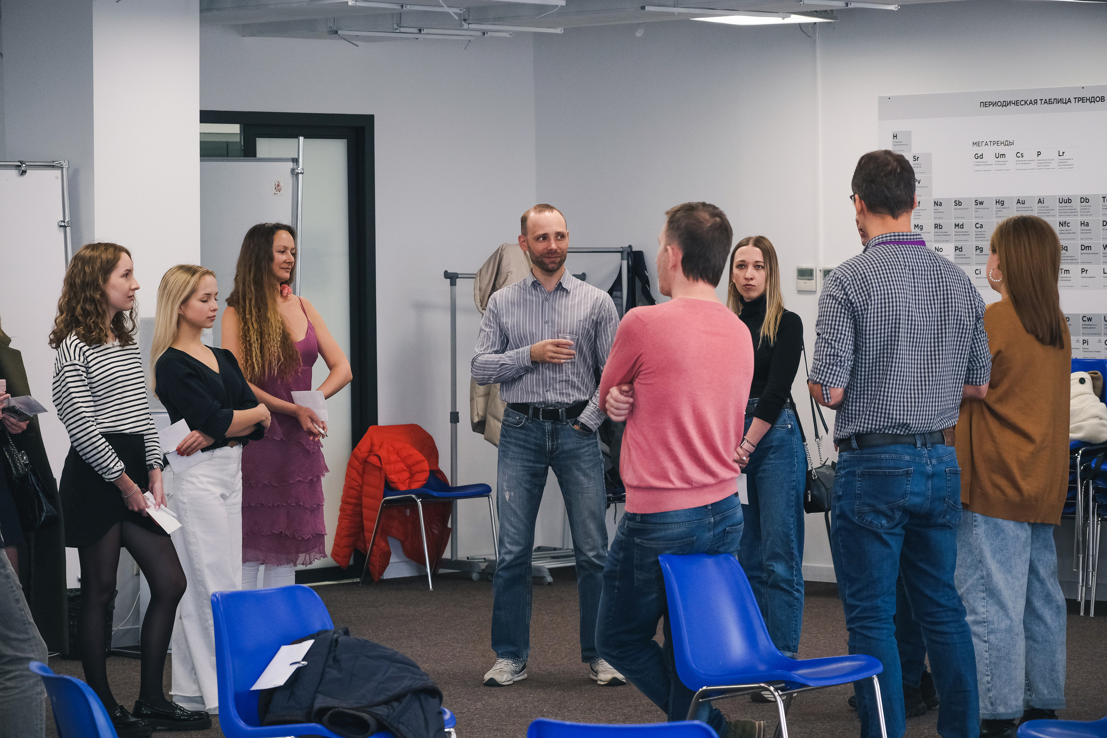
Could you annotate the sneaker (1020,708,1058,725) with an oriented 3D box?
[{"bbox_3d":[1.594,1.129,10.617,0.100,0.120,0.260,-1,2,-19],"label":"sneaker"}]

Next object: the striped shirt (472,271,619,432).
[{"bbox_3d":[-0.028,-0.068,12.097,0.550,0.610,0.340,-1,2,2],"label":"striped shirt"}]

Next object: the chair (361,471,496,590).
[{"bbox_3d":[-0.610,0.644,15.632,0.520,0.780,0.520,1,3,40],"label":"chair"}]

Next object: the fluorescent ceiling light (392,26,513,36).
[{"bbox_3d":[-0.441,-1.498,14.314,0.720,0.045,0.045,-3,3,-44],"label":"fluorescent ceiling light"}]

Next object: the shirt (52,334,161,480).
[{"bbox_3d":[-1.520,0.129,10.988,0.310,0.500,0.400,1,2,34],"label":"shirt"}]

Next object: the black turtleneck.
[{"bbox_3d":[0.718,-0.036,11.579,0.410,0.480,0.290,0,2,30],"label":"black turtleneck"}]

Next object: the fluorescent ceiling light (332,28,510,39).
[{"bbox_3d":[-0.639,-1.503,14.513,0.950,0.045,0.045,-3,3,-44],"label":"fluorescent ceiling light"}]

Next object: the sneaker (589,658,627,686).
[{"bbox_3d":[0.202,1.118,12.093,0.110,0.115,0.300,-1,2,-9],"label":"sneaker"}]

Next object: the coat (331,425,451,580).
[{"bbox_3d":[-0.760,0.633,15.700,0.400,0.740,0.610,1,3,40],"label":"coat"}]

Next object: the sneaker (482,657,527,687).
[{"bbox_3d":[-0.178,1.122,12.129,0.110,0.115,0.300,0,2,19],"label":"sneaker"}]

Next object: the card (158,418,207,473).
[{"bbox_3d":[-1.284,0.266,11.171,0.110,0.165,0.008,-25,-3,8],"label":"card"}]

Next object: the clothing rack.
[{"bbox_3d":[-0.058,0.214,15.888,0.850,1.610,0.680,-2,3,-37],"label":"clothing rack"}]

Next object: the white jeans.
[{"bbox_3d":[-1.231,0.740,11.392,0.280,0.940,0.350,1,3,44],"label":"white jeans"}]

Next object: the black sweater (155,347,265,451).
[{"bbox_3d":[-1.205,0.104,11.338,0.280,0.380,0.410,1,3,42],"label":"black sweater"}]

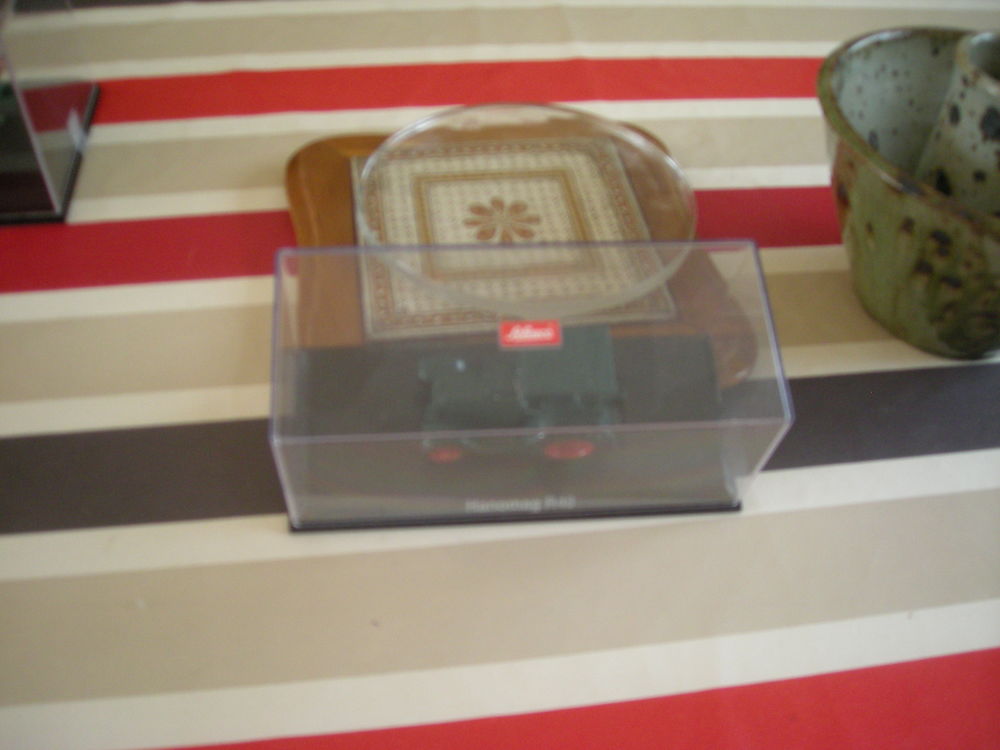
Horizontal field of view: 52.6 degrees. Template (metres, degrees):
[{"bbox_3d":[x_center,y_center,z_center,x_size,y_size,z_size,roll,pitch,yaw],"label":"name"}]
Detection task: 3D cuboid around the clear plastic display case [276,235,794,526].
[{"bbox_3d":[0.007,0.003,0.321,0.150,0.065,0.068,-2,62,-5],"label":"clear plastic display case"}]

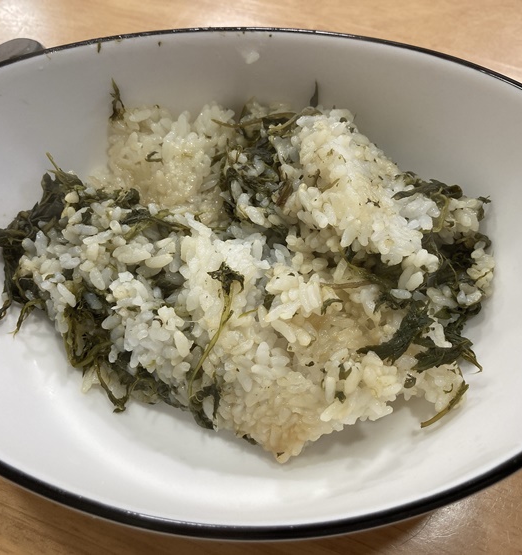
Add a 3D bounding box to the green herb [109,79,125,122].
[{"bbox_3d":[-0.059,-0.073,0.247,0.007,0.018,0.005,-7,26,-6],"label":"green herb"}]

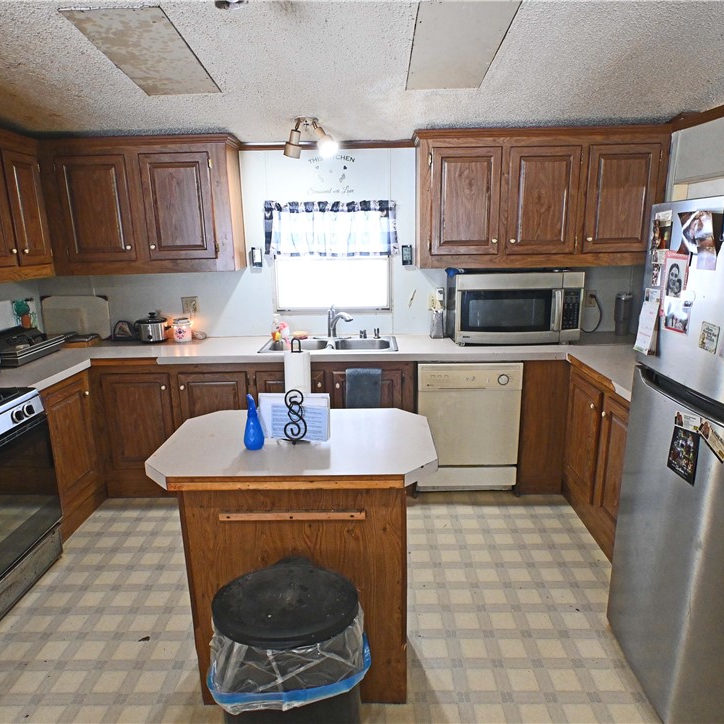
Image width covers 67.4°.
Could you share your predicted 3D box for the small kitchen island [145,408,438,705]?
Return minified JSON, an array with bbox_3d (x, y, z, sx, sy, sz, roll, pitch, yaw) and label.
[{"bbox_3d":[-0.222,0.700,2.092,0.970,0.865,0.660,-1,13,1],"label":"small kitchen island"}]

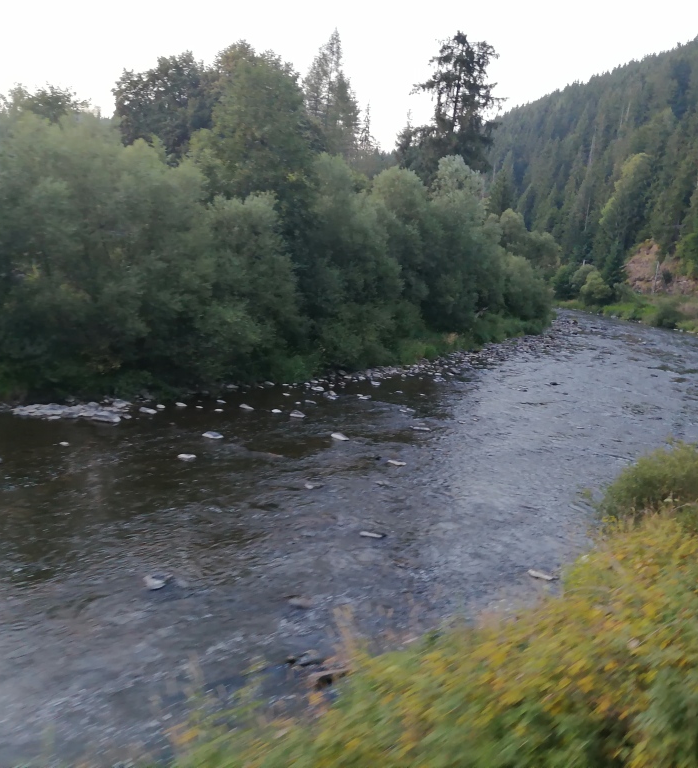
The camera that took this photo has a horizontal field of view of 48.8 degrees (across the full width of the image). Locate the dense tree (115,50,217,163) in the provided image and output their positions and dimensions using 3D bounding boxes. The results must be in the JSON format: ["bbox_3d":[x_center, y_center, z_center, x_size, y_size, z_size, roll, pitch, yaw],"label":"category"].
[{"bbox_3d":[-11.706,-12.407,48.820,6.800,15.980,6.600,2,10,-14],"label":"dense tree"}]

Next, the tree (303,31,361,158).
[{"bbox_3d":[-1.803,-18.103,66.068,5.000,22.960,5.000,4,10,-3],"label":"tree"}]

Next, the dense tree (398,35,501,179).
[{"bbox_3d":[8.588,-18.536,69.029,8.400,24.420,8.200,5,10,6],"label":"dense tree"}]

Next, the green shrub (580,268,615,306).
[{"bbox_3d":[43.765,-16.976,136.000,5.700,6.170,5.500,7,10,17],"label":"green shrub"}]

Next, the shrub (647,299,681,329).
[{"bbox_3d":[42.528,-9.533,104.000,4.600,3.800,4.200,8,10,21],"label":"shrub"}]

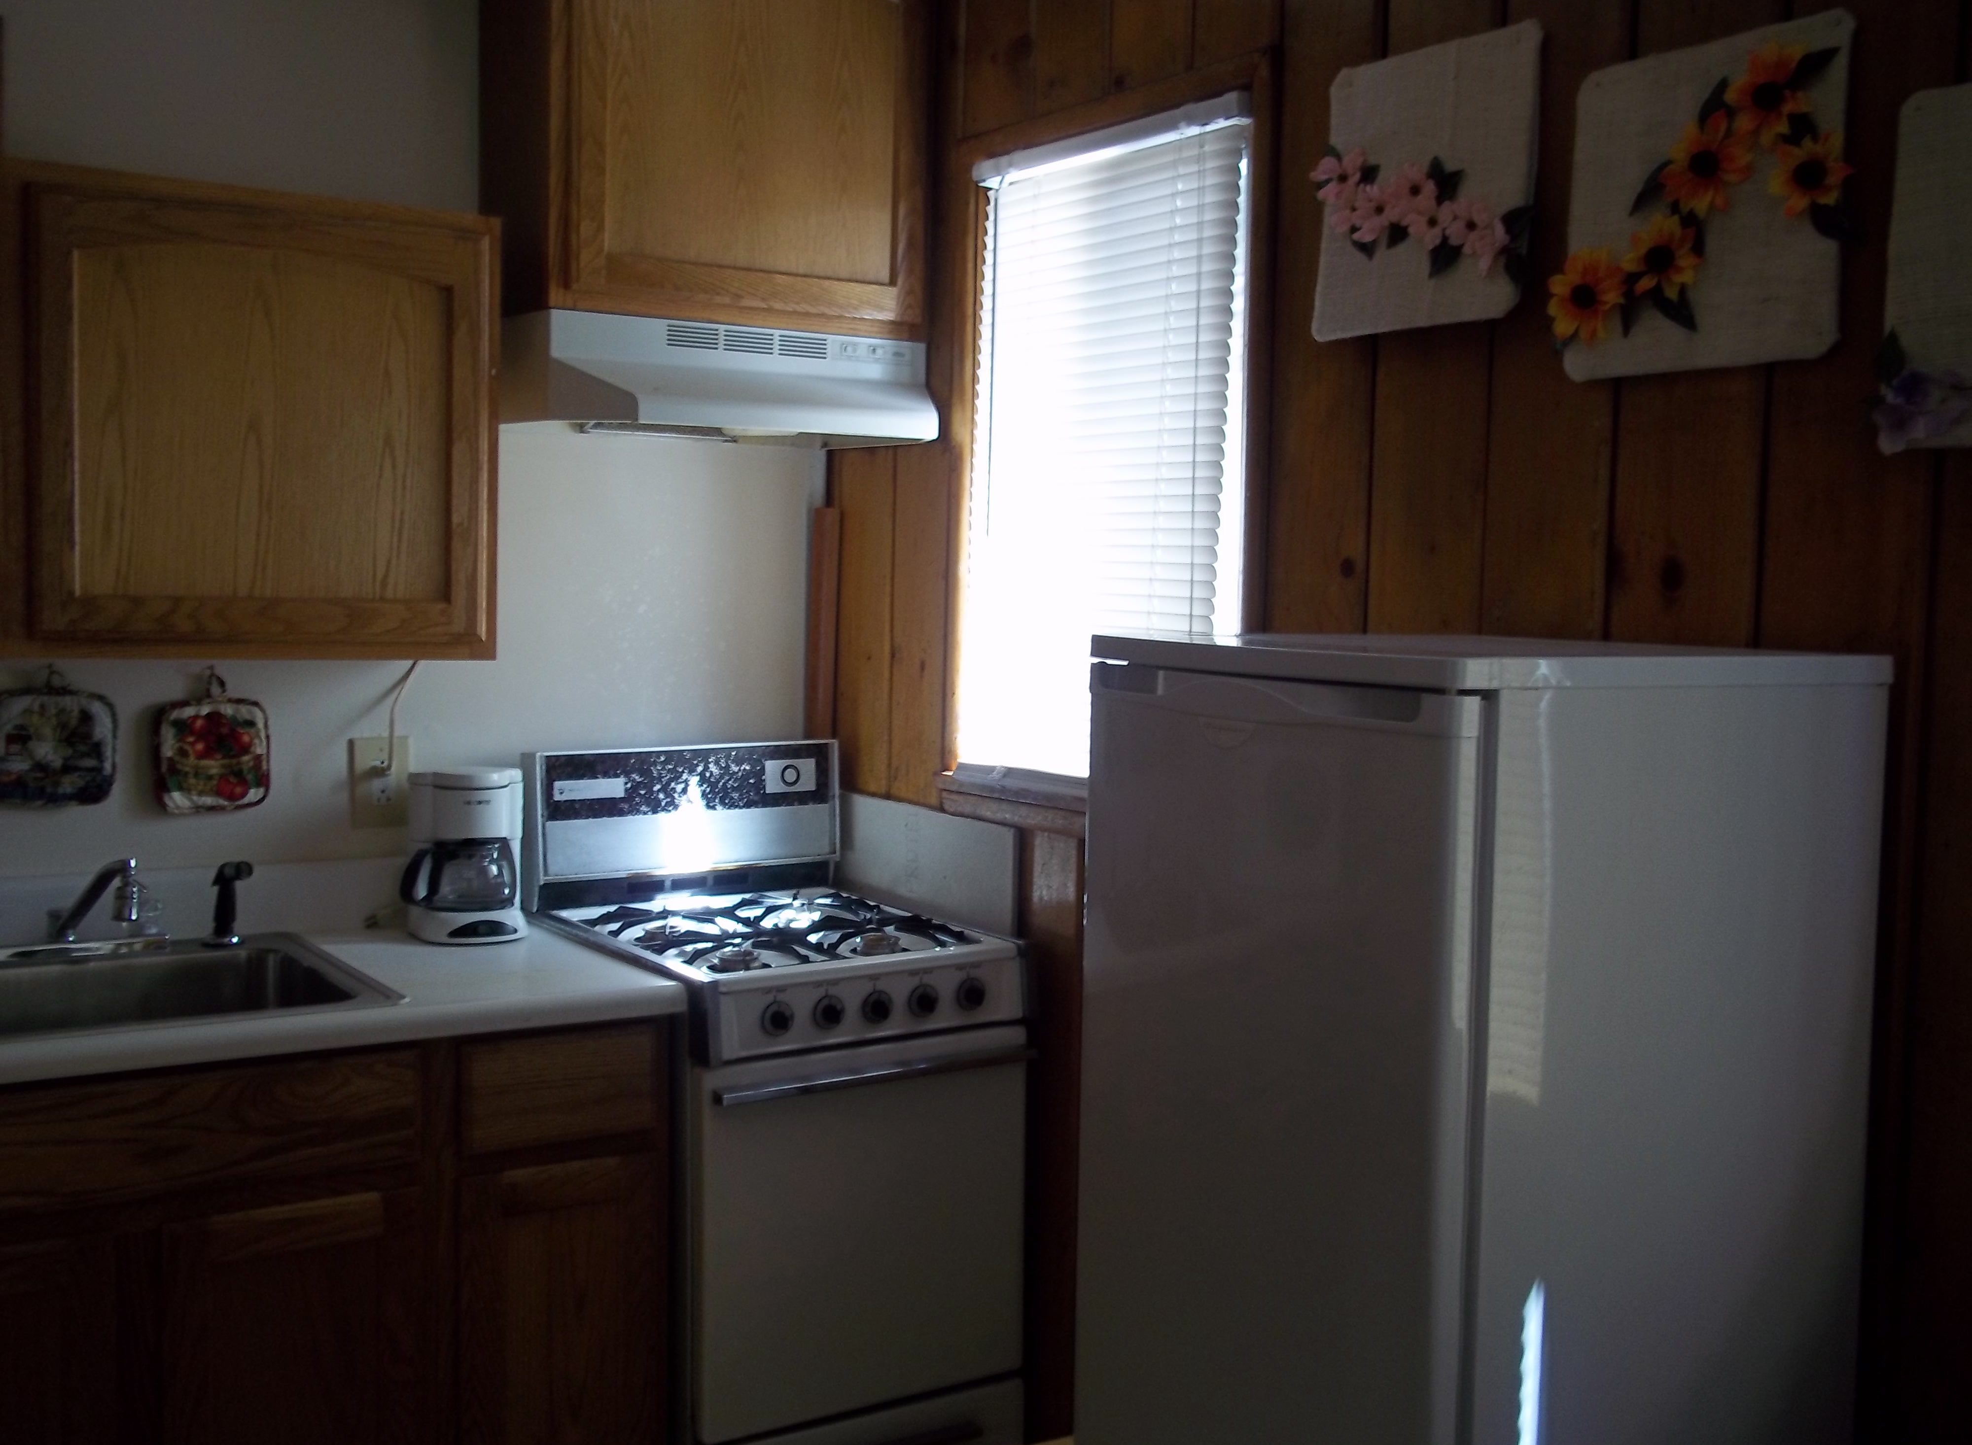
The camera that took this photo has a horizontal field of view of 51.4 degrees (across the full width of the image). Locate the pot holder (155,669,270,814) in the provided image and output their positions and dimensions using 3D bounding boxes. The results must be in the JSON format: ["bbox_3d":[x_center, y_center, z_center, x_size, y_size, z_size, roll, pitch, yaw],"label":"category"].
[{"bbox_3d":[-1.089,0.027,2.887,0.154,0.203,0.020,-2,5,-33],"label":"pot holder"}]

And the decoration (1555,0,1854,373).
[{"bbox_3d":[0.675,-0.485,1.942,0.040,0.301,0.319,-2,5,-33],"label":"decoration"}]

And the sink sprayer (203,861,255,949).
[{"bbox_3d":[-1.054,0.248,2.847,0.057,0.117,0.050,4,5,36],"label":"sink sprayer"}]

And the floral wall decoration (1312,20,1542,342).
[{"bbox_3d":[0.477,-0.581,2.237,0.040,0.298,0.309,-2,5,-33],"label":"floral wall decoration"}]

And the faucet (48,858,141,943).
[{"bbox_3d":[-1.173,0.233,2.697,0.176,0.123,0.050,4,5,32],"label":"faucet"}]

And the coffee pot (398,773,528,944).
[{"bbox_3d":[-0.762,0.189,2.953,0.163,0.230,0.185,-1,5,-23],"label":"coffee pot"}]

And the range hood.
[{"bbox_3d":[-0.384,-0.505,3.059,0.606,0.158,0.440,-2,5,-33],"label":"range hood"}]

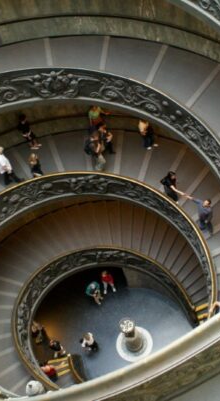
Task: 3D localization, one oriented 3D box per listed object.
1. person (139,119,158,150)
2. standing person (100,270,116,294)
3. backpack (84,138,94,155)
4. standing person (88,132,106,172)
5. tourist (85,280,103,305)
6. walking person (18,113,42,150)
[{"bbox_3d":[1.387,-2.483,16.341,0.500,1.660,0.420,18,60,25],"label":"person"},{"bbox_3d":[-0.115,3.486,19.002,0.520,1.680,0.420,-13,52,4],"label":"standing person"},{"bbox_3d":[-0.689,-1.858,15.403,0.220,0.480,0.320,13,59,22],"label":"backpack"},{"bbox_3d":[-0.425,-1.614,15.589,0.460,1.760,0.500,13,59,22],"label":"standing person"},{"bbox_3d":[-0.590,3.886,18.862,0.550,1.620,0.480,-25,52,-5],"label":"tourist"},{"bbox_3d":[-2.892,-2.511,16.380,0.400,1.650,0.480,19,61,25],"label":"walking person"}]

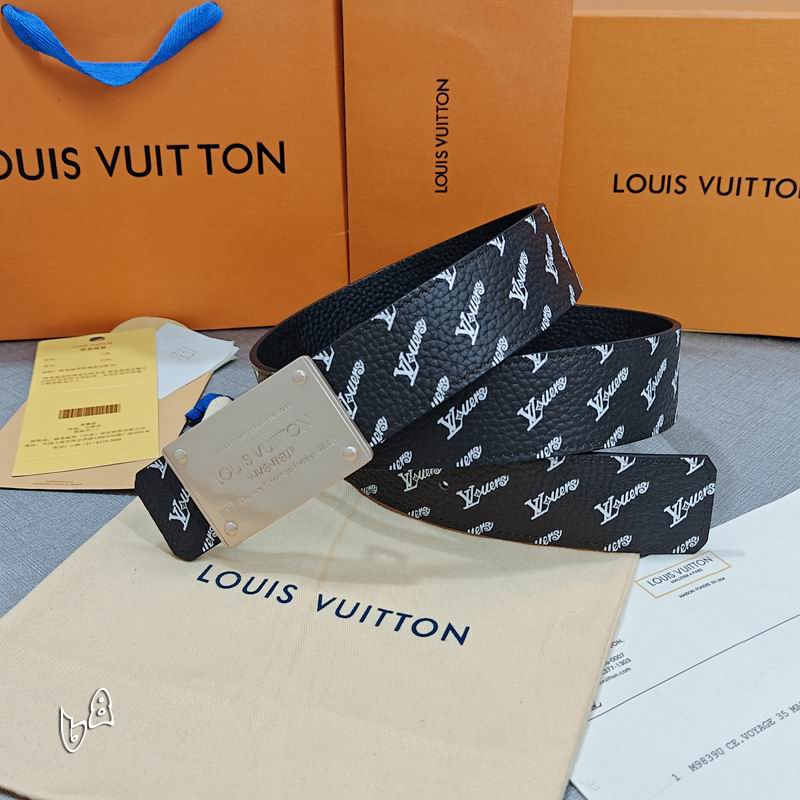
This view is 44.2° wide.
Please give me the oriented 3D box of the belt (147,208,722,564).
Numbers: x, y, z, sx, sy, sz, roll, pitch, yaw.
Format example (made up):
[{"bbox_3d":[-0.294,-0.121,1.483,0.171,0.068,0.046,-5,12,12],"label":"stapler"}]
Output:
[{"bbox_3d":[0.012,-0.017,0.415,0.231,0.115,0.147,0,29,0],"label":"belt"}]

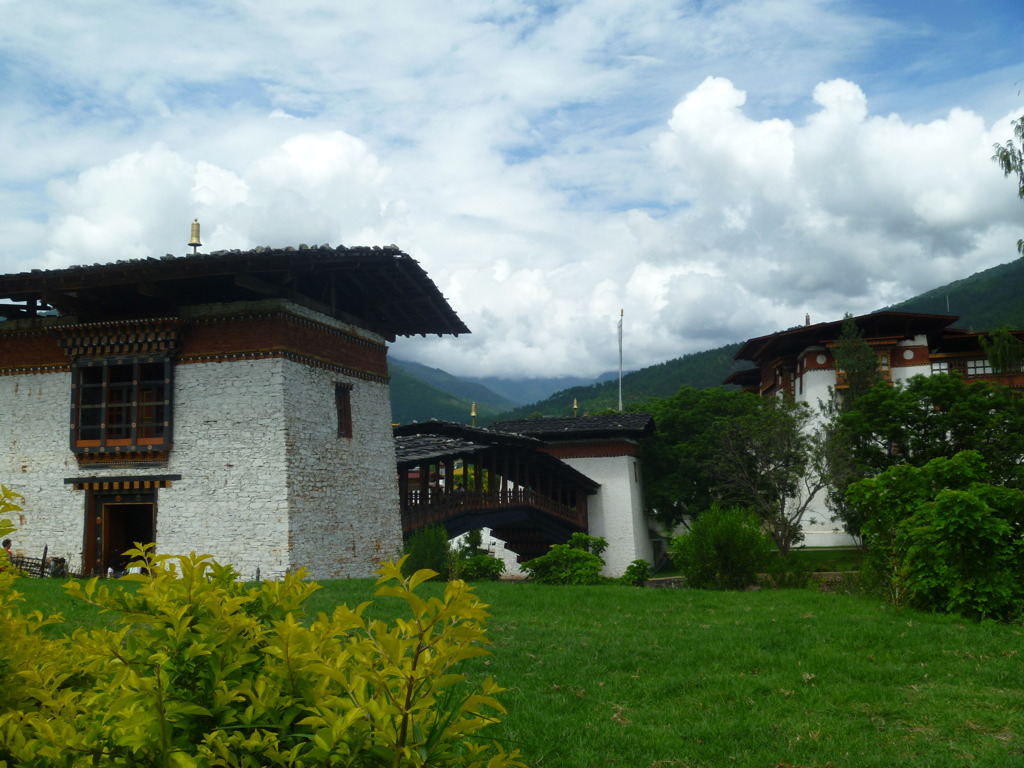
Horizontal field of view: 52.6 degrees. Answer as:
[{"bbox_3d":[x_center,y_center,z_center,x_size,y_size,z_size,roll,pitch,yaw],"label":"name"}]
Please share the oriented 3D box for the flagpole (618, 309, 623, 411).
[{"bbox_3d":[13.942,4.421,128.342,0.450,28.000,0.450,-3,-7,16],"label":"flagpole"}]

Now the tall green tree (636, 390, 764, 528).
[{"bbox_3d":[20.424,9.194,114.000,14.000,18.000,13.500,-3,-7,16],"label":"tall green tree"}]

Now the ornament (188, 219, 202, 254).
[{"bbox_3d":[-12.839,-5.963,42.000,0.570,1.500,0.570,-3,-7,16],"label":"ornament"}]

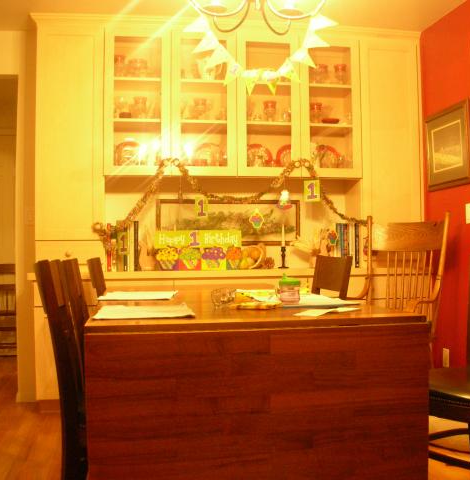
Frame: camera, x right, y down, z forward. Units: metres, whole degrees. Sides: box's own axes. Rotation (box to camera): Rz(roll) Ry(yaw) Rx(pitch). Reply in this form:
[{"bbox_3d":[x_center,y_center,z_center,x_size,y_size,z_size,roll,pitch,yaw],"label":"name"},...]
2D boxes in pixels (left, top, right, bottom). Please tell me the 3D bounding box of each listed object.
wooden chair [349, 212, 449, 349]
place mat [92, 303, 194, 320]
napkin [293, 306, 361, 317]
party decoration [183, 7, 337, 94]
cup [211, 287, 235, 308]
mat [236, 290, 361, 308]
[{"bbox_3d":[0.688,0.440,3.099,0.600,1.146,0.570,0,-1,-43],"label":"wooden chair"},{"bbox_3d":[-0.303,0.230,2.146,0.320,0.015,0.480,0,-1,-10],"label":"place mat"},{"bbox_3d":[0.281,0.225,2.059,0.170,0.015,0.290,-1,-1,40],"label":"napkin"},{"bbox_3d":[0.082,-0.609,2.060,0.500,0.290,0.120,0,-1,-10],"label":"party decoration"},{"bbox_3d":[-0.044,0.200,2.293,0.083,0.072,0.083,0,-1,0],"label":"cup"},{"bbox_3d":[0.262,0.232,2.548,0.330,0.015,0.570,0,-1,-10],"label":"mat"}]

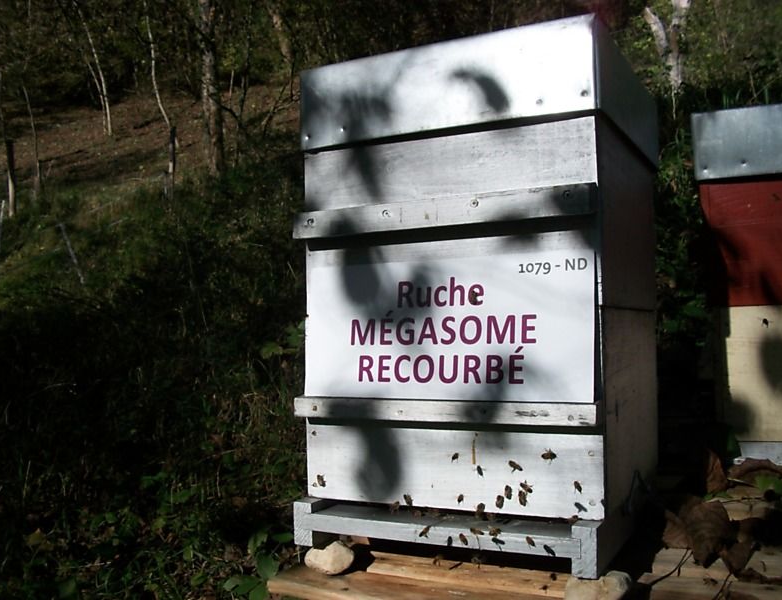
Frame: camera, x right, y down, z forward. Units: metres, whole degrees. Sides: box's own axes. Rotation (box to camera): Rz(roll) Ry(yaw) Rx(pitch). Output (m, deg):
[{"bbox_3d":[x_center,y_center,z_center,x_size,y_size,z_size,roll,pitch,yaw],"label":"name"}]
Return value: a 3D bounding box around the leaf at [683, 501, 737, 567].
[{"bbox_3d":[0.376,0.276,0.870,0.062,0.060,0.060,-1,1,0],"label":"leaf"}]

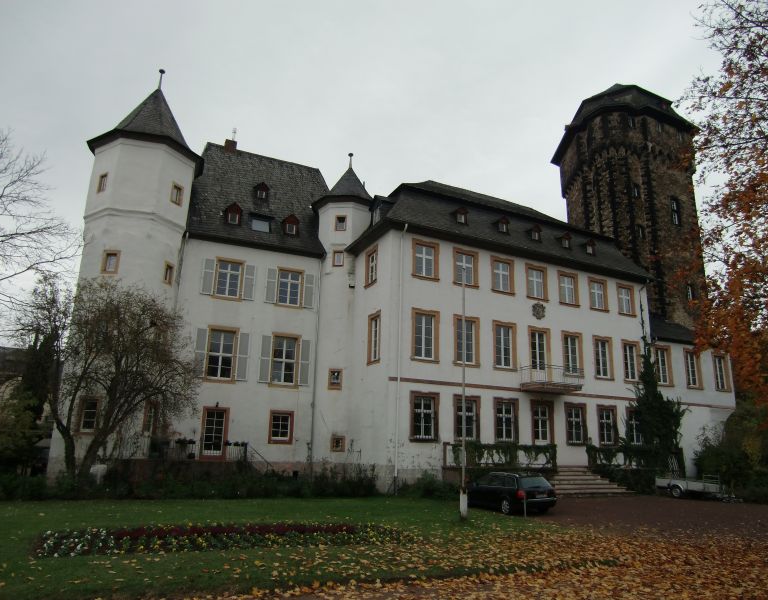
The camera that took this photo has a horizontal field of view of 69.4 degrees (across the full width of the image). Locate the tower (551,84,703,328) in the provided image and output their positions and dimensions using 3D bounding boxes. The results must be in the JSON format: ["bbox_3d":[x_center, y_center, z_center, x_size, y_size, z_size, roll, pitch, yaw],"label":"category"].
[{"bbox_3d":[20.381,-2.529,45.557,11.664,32.800,11.664,-4,-15,24],"label":"tower"}]

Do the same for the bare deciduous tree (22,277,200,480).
[{"bbox_3d":[-11.990,3.545,24.378,7.000,9.025,6.600,8,-16,-25],"label":"bare deciduous tree"}]

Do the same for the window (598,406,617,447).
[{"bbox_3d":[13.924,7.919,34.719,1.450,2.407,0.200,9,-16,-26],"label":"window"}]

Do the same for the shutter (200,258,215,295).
[{"bbox_3d":[-10.447,-1.374,33.020,0.683,2.193,0.080,8,-16,-23],"label":"shutter"}]

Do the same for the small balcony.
[{"bbox_3d":[8.877,4.301,29.730,2.750,1.220,1.500,9,-15,-25],"label":"small balcony"}]

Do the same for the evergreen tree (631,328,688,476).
[{"bbox_3d":[16.235,5.756,32.672,2.900,8.300,2.500,9,-15,-25],"label":"evergreen tree"}]

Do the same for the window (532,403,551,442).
[{"bbox_3d":[8.704,6.768,30.650,1.157,2.075,0.180,9,-16,-27],"label":"window"}]

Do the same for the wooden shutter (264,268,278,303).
[{"bbox_3d":[-6.985,-0.893,34.517,0.674,2.262,0.080,8,-16,-23],"label":"wooden shutter"}]

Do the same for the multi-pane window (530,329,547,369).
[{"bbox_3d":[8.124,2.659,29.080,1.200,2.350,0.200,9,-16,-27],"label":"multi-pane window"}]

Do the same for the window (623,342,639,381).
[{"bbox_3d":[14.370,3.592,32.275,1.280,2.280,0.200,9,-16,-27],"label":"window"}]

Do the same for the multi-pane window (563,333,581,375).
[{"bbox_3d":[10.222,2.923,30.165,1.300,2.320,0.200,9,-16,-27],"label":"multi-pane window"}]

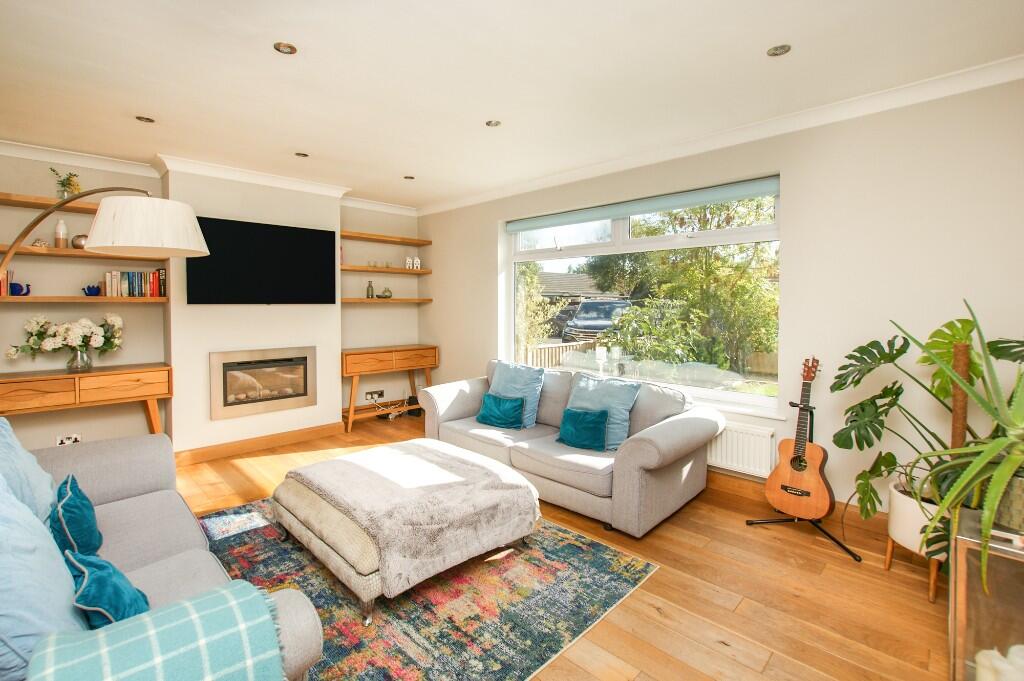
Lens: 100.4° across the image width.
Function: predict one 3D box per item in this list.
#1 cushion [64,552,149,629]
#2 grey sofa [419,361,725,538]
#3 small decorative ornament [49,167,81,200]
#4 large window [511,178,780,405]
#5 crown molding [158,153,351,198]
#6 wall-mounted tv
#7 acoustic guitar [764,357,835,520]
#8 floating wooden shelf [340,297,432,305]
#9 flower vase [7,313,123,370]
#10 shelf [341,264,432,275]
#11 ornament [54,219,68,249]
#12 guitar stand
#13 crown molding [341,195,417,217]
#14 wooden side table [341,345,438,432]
[{"bbox_3d":[-1.306,0.827,1.369,0.420,0.287,0.131,2,39,46],"label":"cushion"},{"bbox_3d":[0.351,0.659,3.543,0.968,0.809,2.362,-3,5,-44],"label":"grey sofa"},{"bbox_3d":[-3.563,-1.240,3.399,0.174,0.242,0.147,-3,5,-44],"label":"small decorative ornament"},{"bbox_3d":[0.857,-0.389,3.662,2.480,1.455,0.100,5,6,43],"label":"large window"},{"bbox_3d":[-2.337,-1.516,4.058,1.589,0.094,0.084,-3,5,-44],"label":"crown molding"},{"bbox_3d":[-2.341,-0.727,4.088,1.248,0.757,0.047,-3,5,-44],"label":"wall-mounted tv"},{"bbox_3d":[1.774,0.589,2.592,0.105,0.952,0.320,8,-3,-44],"label":"acoustic guitar"},{"bbox_3d":[-1.587,-0.483,5.186,1.210,0.050,0.294,-3,5,-44],"label":"floating wooden shelf"},{"bbox_3d":[-3.515,0.024,3.383,0.642,0.479,0.304,-3,5,-44],"label":"flower vase"},{"bbox_3d":[-1.587,-0.838,5.179,1.210,0.050,0.294,-3,5,-44],"label":"shelf"},{"bbox_3d":[-3.582,-0.843,3.390,0.076,0.226,0.076,-3,5,-44],"label":"ornament"},{"bbox_3d":[1.820,0.764,2.611,0.358,0.787,0.578,-3,5,-44],"label":"guitar stand"},{"bbox_3d":[-1.644,-1.633,5.252,1.157,0.094,0.084,-3,5,-44],"label":"crown molding"},{"bbox_3d":[-1.397,0.487,4.758,0.360,0.804,1.163,5,6,43],"label":"wooden side table"}]

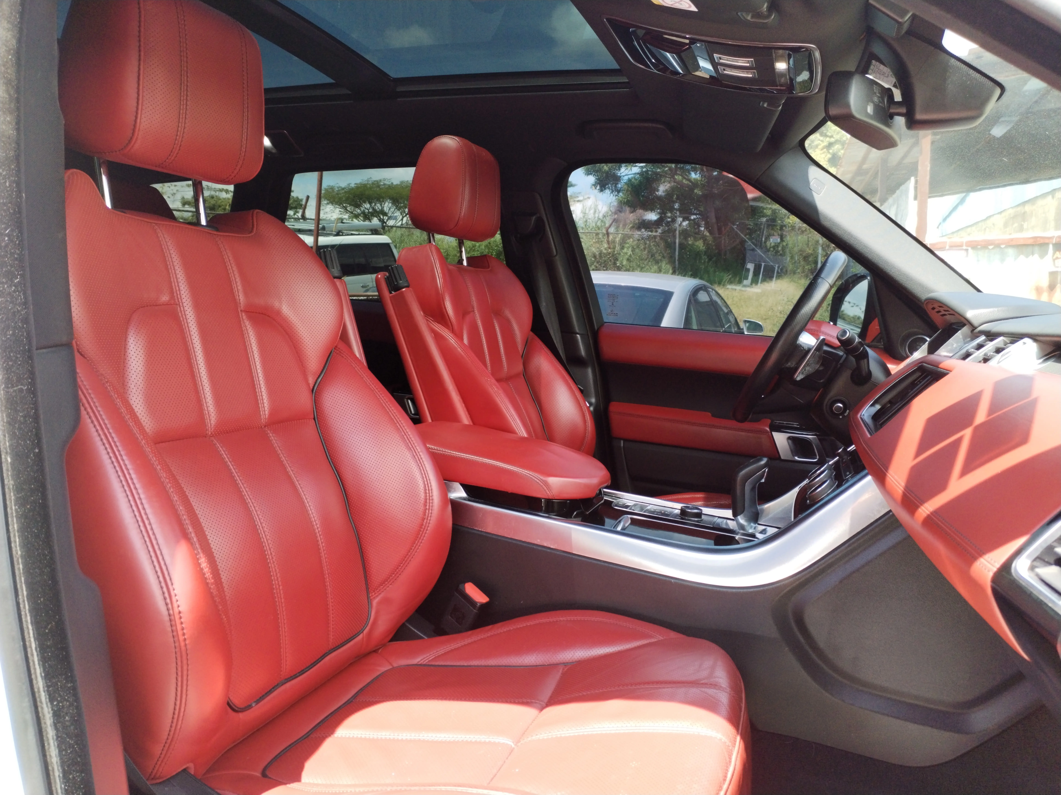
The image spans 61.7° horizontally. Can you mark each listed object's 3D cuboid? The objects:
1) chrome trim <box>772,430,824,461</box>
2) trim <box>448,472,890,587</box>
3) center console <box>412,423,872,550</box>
[{"bbox_3d":[0.588,0.108,1.954,0.115,0.059,0.035,4,8,20],"label":"chrome trim"},{"bbox_3d":[0.156,0.150,1.228,0.665,0.178,0.050,4,8,20],"label":"trim"},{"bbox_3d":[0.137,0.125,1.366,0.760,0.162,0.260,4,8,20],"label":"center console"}]

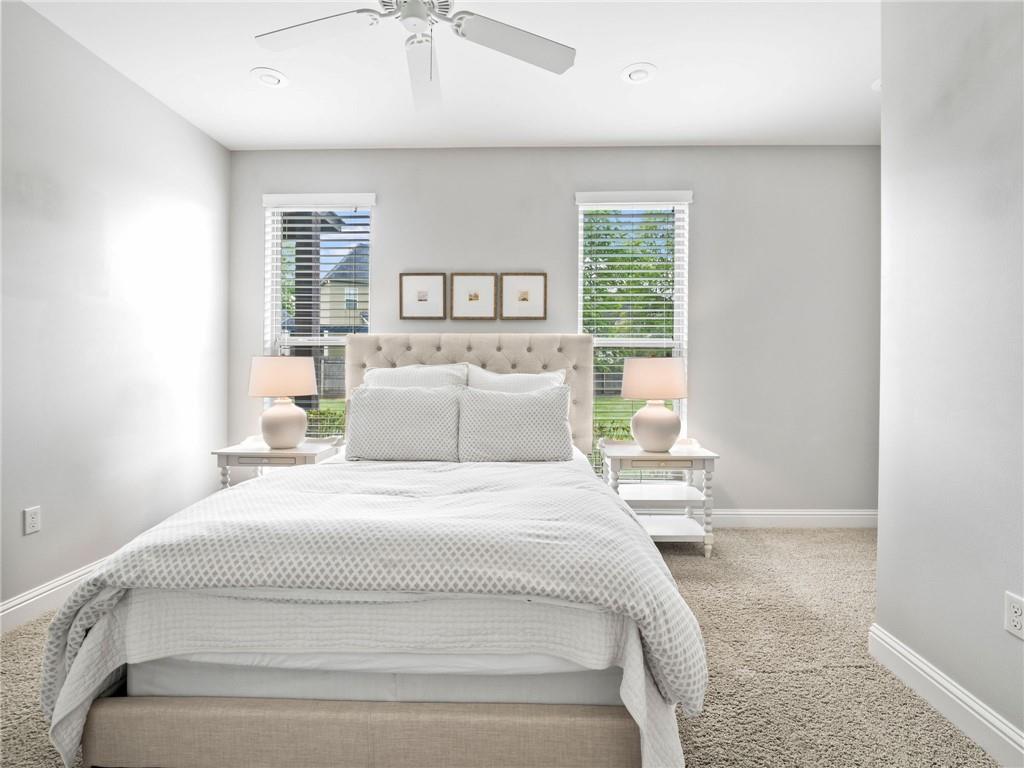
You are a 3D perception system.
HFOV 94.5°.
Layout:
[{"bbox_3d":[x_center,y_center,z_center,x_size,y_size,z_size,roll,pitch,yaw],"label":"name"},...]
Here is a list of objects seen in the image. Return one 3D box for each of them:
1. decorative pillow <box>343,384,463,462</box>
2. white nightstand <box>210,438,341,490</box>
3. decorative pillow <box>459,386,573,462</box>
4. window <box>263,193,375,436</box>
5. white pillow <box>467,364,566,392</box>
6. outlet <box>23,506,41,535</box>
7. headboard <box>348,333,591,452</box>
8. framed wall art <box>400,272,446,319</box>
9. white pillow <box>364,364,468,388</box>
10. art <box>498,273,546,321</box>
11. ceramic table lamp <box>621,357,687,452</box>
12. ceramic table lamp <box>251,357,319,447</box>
[{"bbox_3d":[-0.707,0.261,3.055,0.720,0.480,0.180,0,-19,1],"label":"decorative pillow"},{"bbox_3d":[-1.606,0.733,3.291,0.695,0.675,0.440,0,1,1],"label":"white nightstand"},{"bbox_3d":[0.022,0.263,3.033,0.720,0.480,0.180,0,-19,1],"label":"decorative pillow"},{"bbox_3d":[-1.465,-0.322,3.588,0.793,2.060,0.065,0,1,1],"label":"window"},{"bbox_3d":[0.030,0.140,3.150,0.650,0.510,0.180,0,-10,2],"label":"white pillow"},{"bbox_3d":[-2.193,0.626,2.165,0.008,0.116,0.072,0,1,1],"label":"outlet"},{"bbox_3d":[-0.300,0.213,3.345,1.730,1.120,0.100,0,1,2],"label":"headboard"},{"bbox_3d":[-0.641,-0.631,3.430,0.334,0.341,0.026,0,1,2],"label":"framed wall art"},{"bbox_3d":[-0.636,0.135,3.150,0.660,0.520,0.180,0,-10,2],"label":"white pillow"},{"bbox_3d":[0.083,-0.645,3.488,0.350,0.352,0.025,0,1,1],"label":"art"},{"bbox_3d":[0.953,0.136,3.144,0.425,0.625,0.425,0,1,1],"label":"ceramic table lamp"},{"bbox_3d":[-1.595,0.133,3.300,0.425,0.625,0.425,0,1,1],"label":"ceramic table lamp"}]

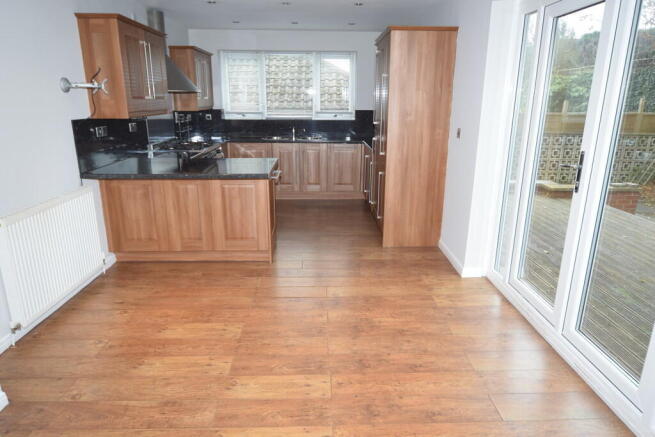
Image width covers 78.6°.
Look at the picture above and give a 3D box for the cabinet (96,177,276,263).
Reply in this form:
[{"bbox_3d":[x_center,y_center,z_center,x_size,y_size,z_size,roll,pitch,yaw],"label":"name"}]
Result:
[{"bbox_3d":[-1.290,-0.074,3.989,1.513,0.861,0.639,0,17,-1],"label":"cabinet"}]

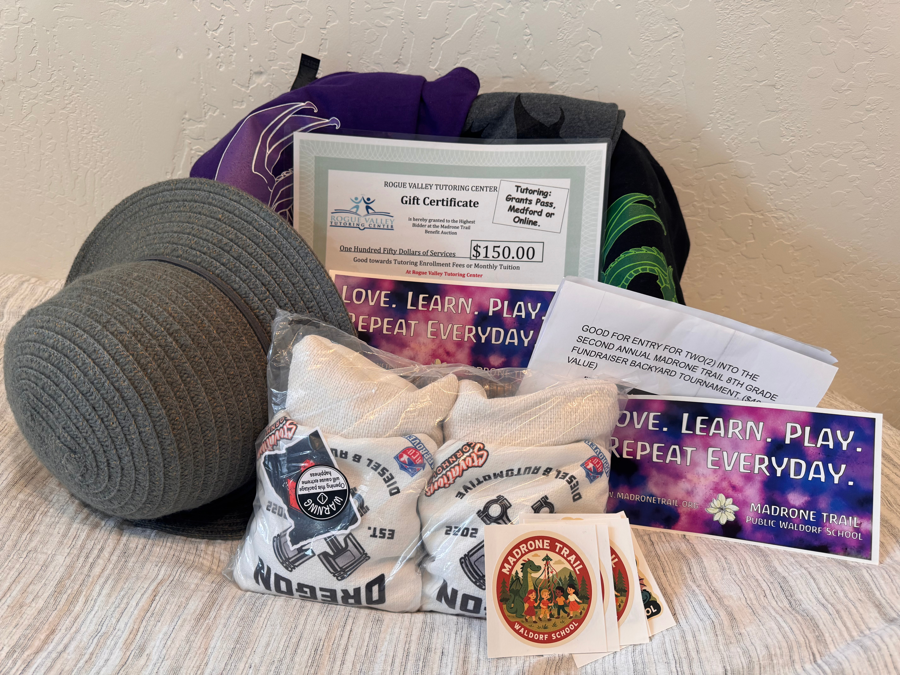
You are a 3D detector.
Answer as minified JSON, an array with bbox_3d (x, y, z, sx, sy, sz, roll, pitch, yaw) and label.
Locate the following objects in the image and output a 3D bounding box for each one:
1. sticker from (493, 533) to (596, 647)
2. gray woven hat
[{"bbox_3d":[0.061,0.160,0.399,0.070,0.003,0.070,3,71,-10],"label":"sticker"},{"bbox_3d":[-0.213,0.041,0.426,0.286,0.286,0.116,11,18,19],"label":"gray woven hat"}]

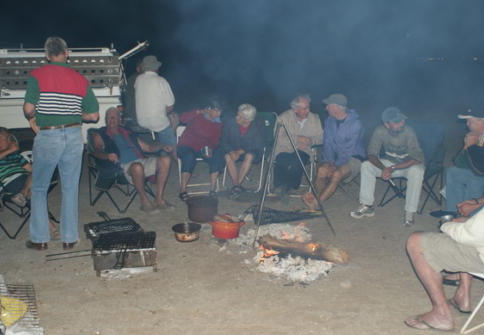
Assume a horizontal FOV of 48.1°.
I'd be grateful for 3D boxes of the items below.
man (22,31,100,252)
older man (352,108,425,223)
[{"bbox_3d":[-1.545,-0.197,4.671,0.620,1.770,0.420,-2,11,-10],"label":"man"},{"bbox_3d":[1.545,-0.074,5.674,0.620,1.140,0.840,6,13,29],"label":"older man"}]

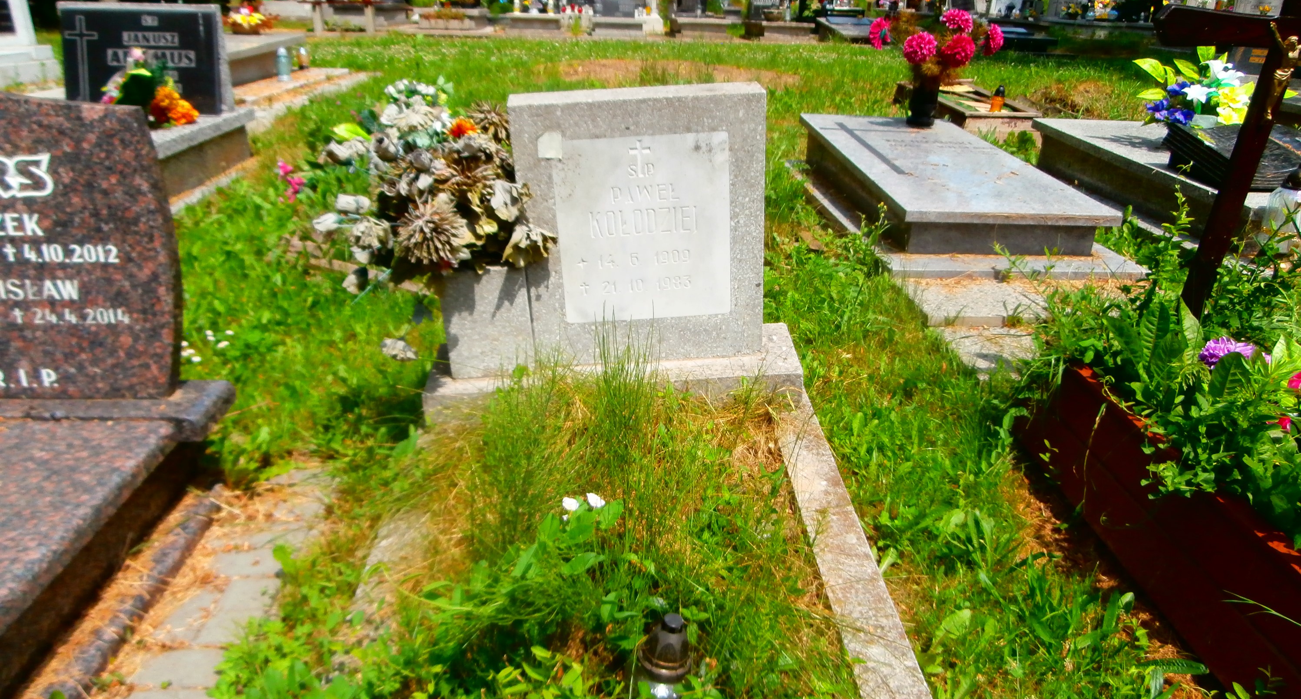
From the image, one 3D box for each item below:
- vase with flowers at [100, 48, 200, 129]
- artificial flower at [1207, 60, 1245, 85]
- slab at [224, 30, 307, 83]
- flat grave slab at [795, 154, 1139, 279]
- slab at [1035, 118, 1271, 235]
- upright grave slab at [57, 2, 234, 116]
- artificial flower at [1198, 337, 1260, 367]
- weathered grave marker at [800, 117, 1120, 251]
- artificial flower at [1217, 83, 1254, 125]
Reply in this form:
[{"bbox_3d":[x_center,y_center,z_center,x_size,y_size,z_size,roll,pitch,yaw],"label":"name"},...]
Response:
[{"bbox_3d":[-2.553,-1.335,4.600,0.380,0.360,0.280,-1,24,-2],"label":"vase with flowers"},{"bbox_3d":[2.649,-1.277,4.150,0.130,0.105,0.120,-1,24,-2],"label":"artificial flower"},{"bbox_3d":[-4.041,-2.766,8.694,0.880,0.310,2.000,-1,24,-2],"label":"slab"},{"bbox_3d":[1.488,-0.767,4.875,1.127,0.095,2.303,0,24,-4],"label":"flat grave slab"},{"bbox_3d":[3.097,-0.959,5.141,0.980,0.300,2.100,0,24,-4],"label":"slab"},{"bbox_3d":[-2.762,-1.597,4.948,0.810,0.560,0.150,0,16,-5],"label":"upright grave slab"},{"bbox_3d":[1.360,0.008,2.120,0.115,0.080,0.110,-1,24,-2],"label":"artificial flower"},{"bbox_3d":[1.322,-0.820,4.285,0.845,0.200,1.819,0,26,-5],"label":"weathered grave marker"},{"bbox_3d":[2.686,-1.129,4.150,0.130,0.160,0.120,-1,24,-2],"label":"artificial flower"}]

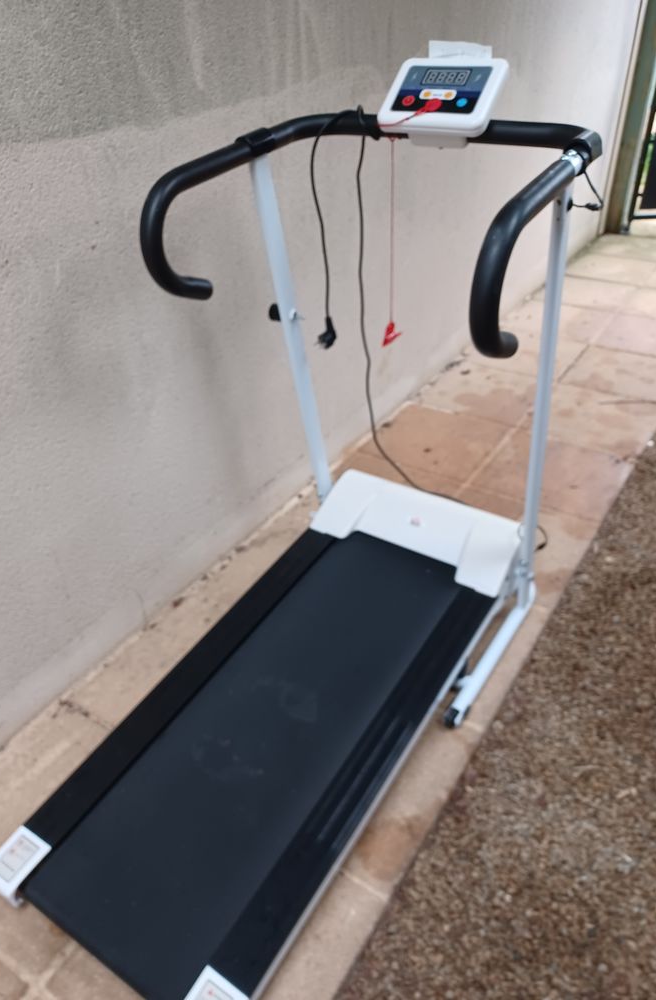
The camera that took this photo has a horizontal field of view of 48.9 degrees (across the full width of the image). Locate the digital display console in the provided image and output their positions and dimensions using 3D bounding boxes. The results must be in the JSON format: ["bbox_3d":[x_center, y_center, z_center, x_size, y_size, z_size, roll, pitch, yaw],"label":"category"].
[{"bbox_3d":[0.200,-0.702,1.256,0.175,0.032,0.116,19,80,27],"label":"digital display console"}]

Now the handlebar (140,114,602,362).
[{"bbox_3d":[0.079,-0.453,1.198,0.607,0.264,0.524,19,41,27],"label":"handlebar"}]

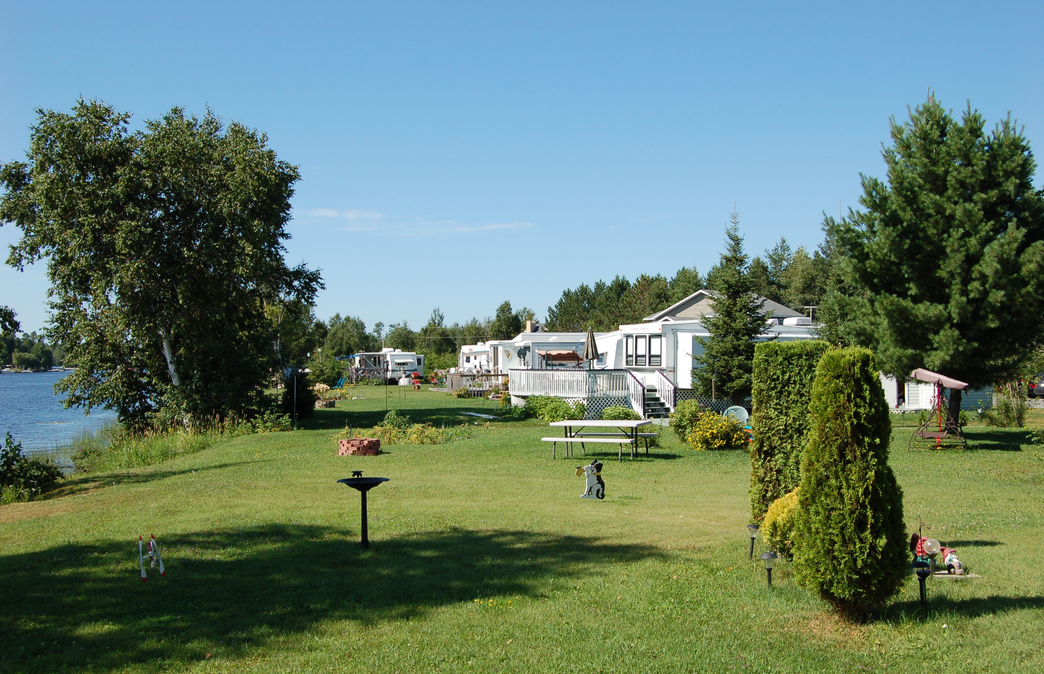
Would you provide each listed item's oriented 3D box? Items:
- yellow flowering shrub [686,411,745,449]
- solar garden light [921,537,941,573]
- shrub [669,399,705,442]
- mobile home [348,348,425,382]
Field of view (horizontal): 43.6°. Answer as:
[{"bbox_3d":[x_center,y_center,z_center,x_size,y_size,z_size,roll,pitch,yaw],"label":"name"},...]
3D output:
[{"bbox_3d":[4.219,2.005,28.213,1.270,0.780,1.150,0,-1,0],"label":"yellow flowering shrub"},{"bbox_3d":[3.460,1.850,11.000,0.140,0.315,0.140,0,-1,0],"label":"solar garden light"},{"bbox_3d":[3.856,1.927,30.289,0.880,1.020,0.880,0,-1,0],"label":"shrub"},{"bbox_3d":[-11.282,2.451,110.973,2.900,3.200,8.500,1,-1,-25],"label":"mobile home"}]

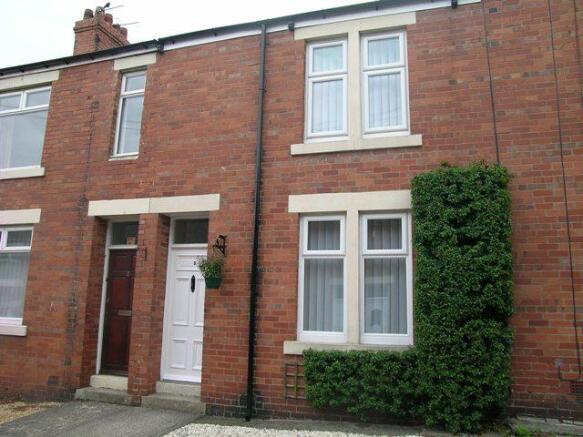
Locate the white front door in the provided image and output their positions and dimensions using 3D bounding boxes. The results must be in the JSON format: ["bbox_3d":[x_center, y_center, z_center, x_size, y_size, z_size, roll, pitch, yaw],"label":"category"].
[{"bbox_3d":[-1.525,1.449,7.194,0.800,1.980,0.070,-2,-10,17],"label":"white front door"}]

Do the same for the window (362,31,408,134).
[{"bbox_3d":[1.320,-1.882,6.694,0.660,1.580,0.090,-2,-10,17],"label":"window"}]

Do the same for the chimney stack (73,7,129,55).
[{"bbox_3d":[-5.376,-4.907,13.501,0.820,1.650,1.480,-2,-10,17],"label":"chimney stack"}]

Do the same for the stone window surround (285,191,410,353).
[{"bbox_3d":[0.827,0.729,6.286,1.830,2.170,0.190,-2,-10,17],"label":"stone window surround"}]

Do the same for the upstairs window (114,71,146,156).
[{"bbox_3d":[-2.614,-1.745,7.876,0.560,1.500,0.090,-2,-10,17],"label":"upstairs window"}]

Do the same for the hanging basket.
[{"bbox_3d":[-1.066,0.885,6.458,0.230,0.165,0.230,1,-9,0],"label":"hanging basket"}]

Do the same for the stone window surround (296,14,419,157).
[{"bbox_3d":[0.901,-1.893,6.697,1.790,1.980,0.190,-2,-10,17],"label":"stone window surround"}]

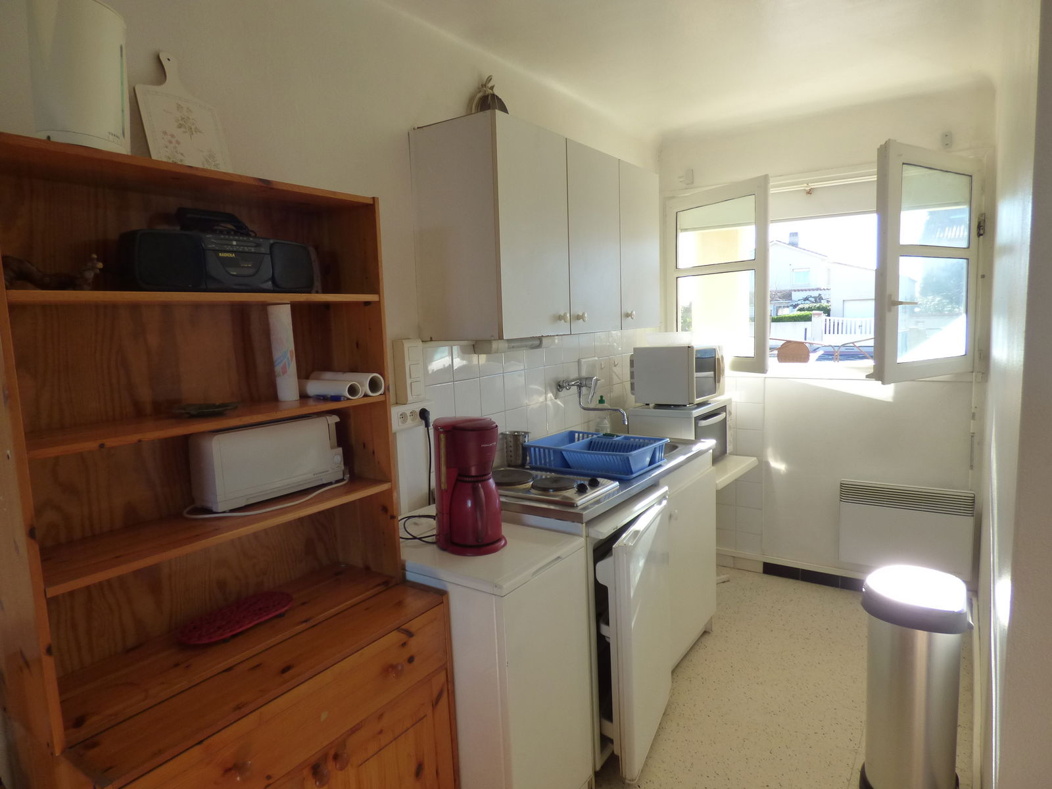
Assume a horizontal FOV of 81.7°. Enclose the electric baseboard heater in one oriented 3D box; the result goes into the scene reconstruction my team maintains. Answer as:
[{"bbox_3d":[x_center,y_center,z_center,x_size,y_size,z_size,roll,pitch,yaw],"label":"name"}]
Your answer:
[{"bbox_3d":[1.887,0.655,3.034,0.561,0.429,0.090,2,8,35],"label":"electric baseboard heater"}]

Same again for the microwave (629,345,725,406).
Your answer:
[{"bbox_3d":[0.854,-0.117,3.357,0.360,0.306,0.455,2,8,35],"label":"microwave"}]

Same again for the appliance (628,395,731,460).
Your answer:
[{"bbox_3d":[0.869,0.214,3.342,0.385,0.335,0.540,2,8,35],"label":"appliance"}]

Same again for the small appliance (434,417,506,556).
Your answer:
[{"bbox_3d":[-0.172,0.253,1.756,0.232,0.365,0.175,4,9,45],"label":"small appliance"}]

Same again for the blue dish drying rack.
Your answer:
[{"bbox_3d":[0.278,0.230,2.406,0.478,0.093,0.316,2,8,35],"label":"blue dish drying rack"}]

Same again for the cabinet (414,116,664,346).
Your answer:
[{"bbox_3d":[0.126,-0.581,2.394,0.351,0.678,1.200,2,8,35],"label":"cabinet"}]

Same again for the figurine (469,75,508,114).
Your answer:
[{"bbox_3d":[-0.112,-0.966,2.041,0.140,0.196,0.150,2,8,35],"label":"figurine"}]

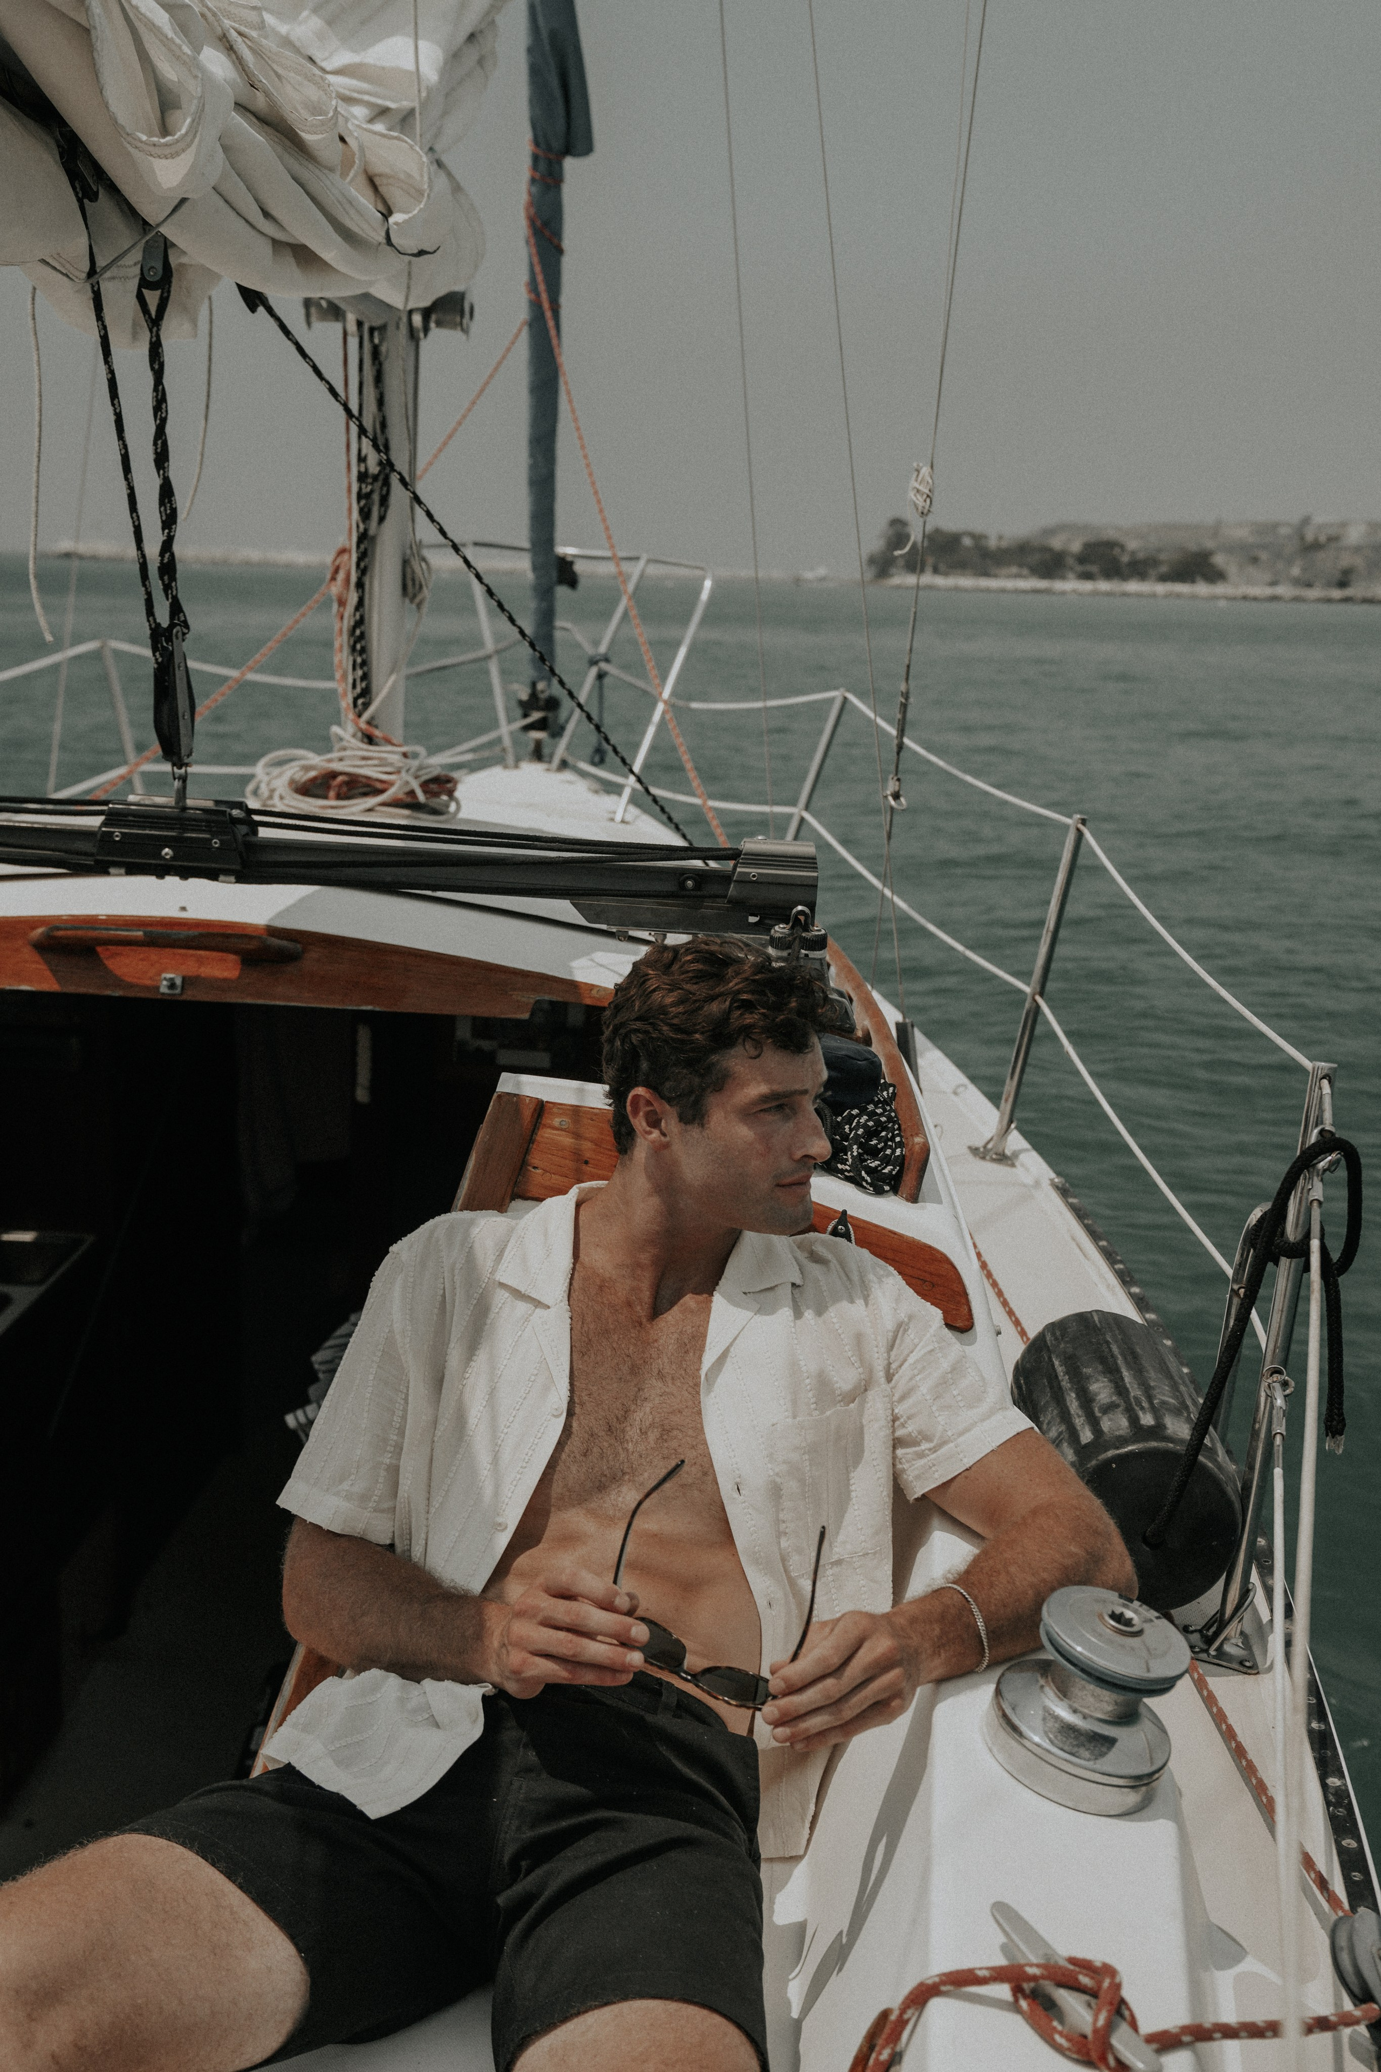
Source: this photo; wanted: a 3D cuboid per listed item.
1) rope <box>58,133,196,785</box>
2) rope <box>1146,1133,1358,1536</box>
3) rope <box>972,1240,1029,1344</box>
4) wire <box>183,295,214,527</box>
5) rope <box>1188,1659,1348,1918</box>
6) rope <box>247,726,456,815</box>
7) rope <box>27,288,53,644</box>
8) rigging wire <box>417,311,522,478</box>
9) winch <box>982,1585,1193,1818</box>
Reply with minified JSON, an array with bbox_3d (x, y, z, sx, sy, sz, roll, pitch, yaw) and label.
[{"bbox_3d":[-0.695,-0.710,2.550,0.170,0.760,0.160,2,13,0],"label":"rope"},{"bbox_3d":[0.588,0.317,2.170,0.220,0.440,0.120,2,13,0],"label":"rope"},{"bbox_3d":[0.465,0.382,3.120,0.022,0.022,0.430,1,13,-2],"label":"rope"},{"bbox_3d":[-0.690,-0.879,2.900,0.040,0.310,0.035,2,13,0],"label":"wire"},{"bbox_3d":[0.525,0.680,1.897,0.025,0.025,0.450,1,10,-3],"label":"rope"},{"bbox_3d":[-0.672,-0.527,4.100,0.410,0.130,0.360,2,13,0],"label":"rope"},{"bbox_3d":[-0.864,-0.755,2.750,0.035,0.470,0.030,2,13,0],"label":"rope"},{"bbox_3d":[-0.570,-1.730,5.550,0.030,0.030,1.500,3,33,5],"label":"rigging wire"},{"bbox_3d":[0.315,0.511,1.615,0.145,0.120,0.145,15,17,0],"label":"winch"}]

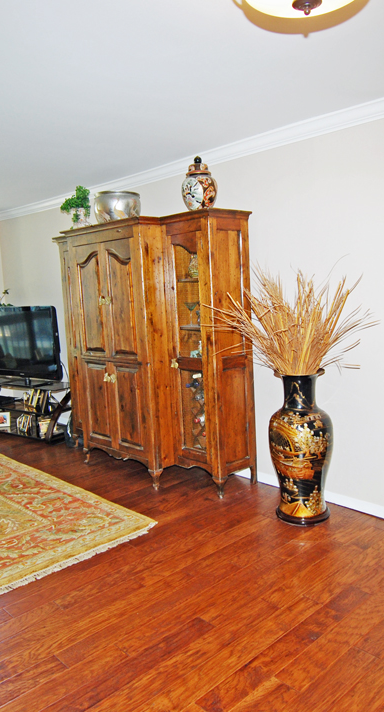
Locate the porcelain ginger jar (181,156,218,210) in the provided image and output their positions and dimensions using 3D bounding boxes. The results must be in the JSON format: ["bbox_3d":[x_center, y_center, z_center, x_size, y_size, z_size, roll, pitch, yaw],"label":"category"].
[{"bbox_3d":[0.046,-1.236,3.896,0.265,0.402,0.265,-3,7,0],"label":"porcelain ginger jar"}]

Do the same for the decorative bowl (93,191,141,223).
[{"bbox_3d":[-0.634,-1.224,4.523,0.390,0.272,0.390,-3,7,0],"label":"decorative bowl"}]

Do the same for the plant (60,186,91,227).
[{"bbox_3d":[-1.057,-1.322,4.882,0.260,0.416,0.280,-10,10,-43],"label":"plant"}]

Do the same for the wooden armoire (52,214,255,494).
[{"bbox_3d":[-0.500,-0.049,4.633,0.665,2.084,2.175,-10,11,-43],"label":"wooden armoire"}]

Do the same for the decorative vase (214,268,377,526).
[{"bbox_3d":[0.651,0.282,3.408,0.860,1.602,0.980,-10,10,-43],"label":"decorative vase"}]

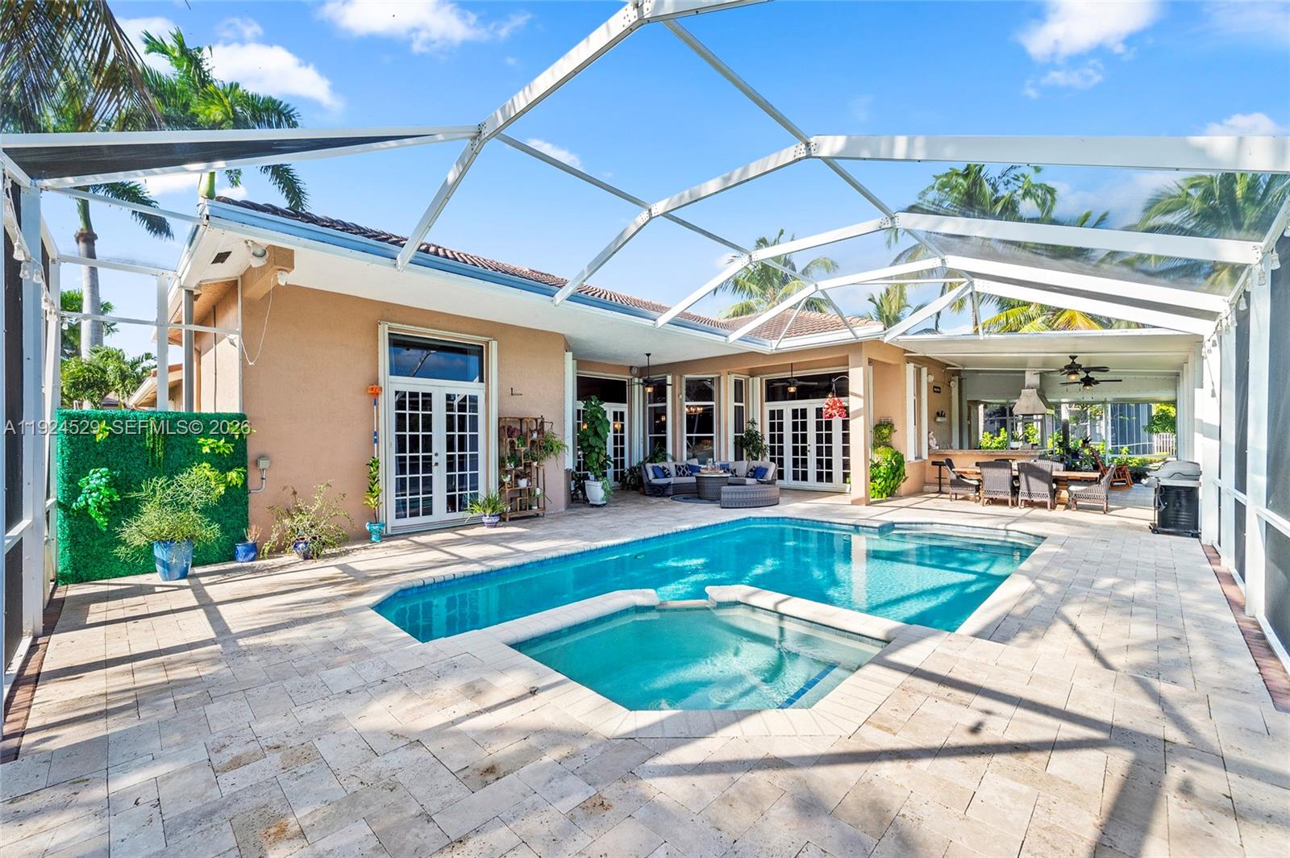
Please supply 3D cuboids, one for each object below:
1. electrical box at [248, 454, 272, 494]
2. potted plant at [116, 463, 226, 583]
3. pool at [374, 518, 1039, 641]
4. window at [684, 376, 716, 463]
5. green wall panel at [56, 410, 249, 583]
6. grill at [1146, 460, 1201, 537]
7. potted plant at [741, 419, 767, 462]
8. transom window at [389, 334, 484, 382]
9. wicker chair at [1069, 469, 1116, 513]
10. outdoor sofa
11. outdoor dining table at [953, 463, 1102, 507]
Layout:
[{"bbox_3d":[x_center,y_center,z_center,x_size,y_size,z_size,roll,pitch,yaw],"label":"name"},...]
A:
[{"bbox_3d":[-5.370,0.637,6.995,0.260,0.530,0.120,0,-1,-45],"label":"electrical box"},{"bbox_3d":[-5.310,1.034,5.671,0.930,1.300,0.880,1,-1,-43],"label":"potted plant"},{"bbox_3d":[1.844,2.356,6.590,4.510,1.300,8.860,0,-1,45],"label":"pool"},{"bbox_3d":[1.606,-0.218,14.652,0.950,2.660,0.120,0,0,0],"label":"window"},{"bbox_3d":[-5.911,0.762,6.141,1.660,1.930,0.150,0,-1,-45],"label":"green wall panel"},{"bbox_3d":[8.577,1.080,8.178,1.080,1.160,0.670,0,-1,-45],"label":"grill"},{"bbox_3d":[3.127,0.732,14.596,0.900,2.060,0.850,0,0,0],"label":"potted plant"},{"bbox_3d":[-3.656,-1.224,8.908,1.690,0.690,0.100,0,-1,-45],"label":"transom window"},{"bbox_3d":[9.427,1.254,10.570,0.740,0.960,0.600,0,-1,45],"label":"wicker chair"},{"bbox_3d":[1.759,1.335,13.877,3.500,0.880,1.850,0,-1,3],"label":"outdoor sofa"},{"bbox_3d":[8.316,1.306,11.053,1.020,0.770,2.520,0,-1,-45],"label":"outdoor dining table"}]

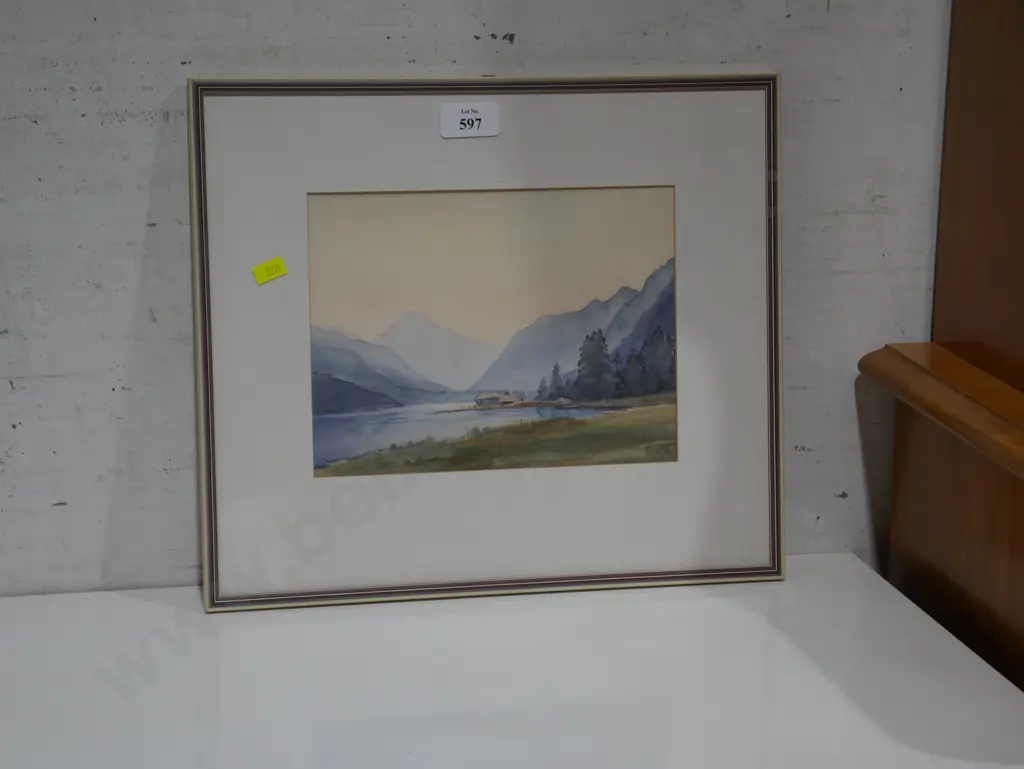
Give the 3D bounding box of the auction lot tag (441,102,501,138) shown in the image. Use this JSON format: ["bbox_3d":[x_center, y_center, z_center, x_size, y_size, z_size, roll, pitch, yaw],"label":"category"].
[{"bbox_3d":[-0.027,-0.172,1.620,0.038,0.022,0.001,-3,5,-13],"label":"auction lot tag"}]

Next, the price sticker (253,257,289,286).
[{"bbox_3d":[-0.155,-0.073,1.599,0.021,0.012,0.001,-24,9,-10],"label":"price sticker"}]

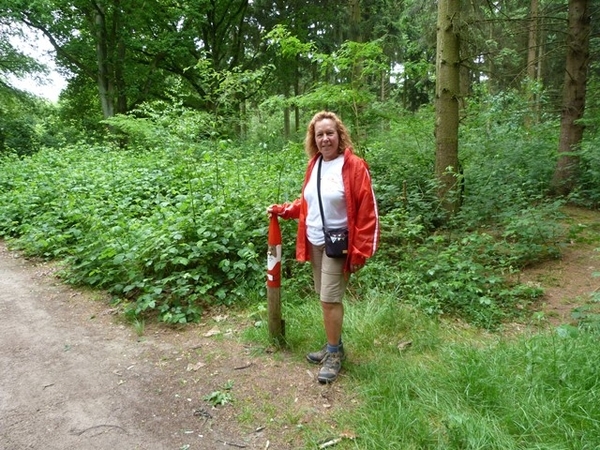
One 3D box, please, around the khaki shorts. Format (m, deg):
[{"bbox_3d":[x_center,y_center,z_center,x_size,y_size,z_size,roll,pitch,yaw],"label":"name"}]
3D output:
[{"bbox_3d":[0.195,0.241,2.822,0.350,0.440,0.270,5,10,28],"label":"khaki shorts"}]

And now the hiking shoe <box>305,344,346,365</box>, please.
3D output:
[{"bbox_3d":[0.172,0.883,3.025,0.275,0.115,0.110,-4,10,-22],"label":"hiking shoe"}]

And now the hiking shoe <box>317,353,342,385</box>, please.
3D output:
[{"bbox_3d":[0.188,0.907,2.837,0.110,0.120,0.280,3,9,18],"label":"hiking shoe"}]

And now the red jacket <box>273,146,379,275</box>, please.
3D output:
[{"bbox_3d":[0.155,-0.109,2.797,0.670,0.750,0.360,5,10,28],"label":"red jacket"}]

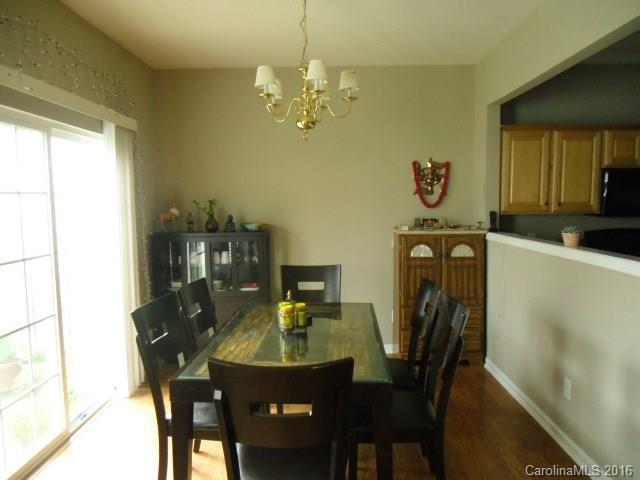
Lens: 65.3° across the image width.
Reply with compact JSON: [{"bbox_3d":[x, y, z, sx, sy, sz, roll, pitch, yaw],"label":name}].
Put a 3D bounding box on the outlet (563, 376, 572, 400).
[{"bbox_3d":[1.422,0.855,2.870,0.009,0.117,0.071,0,4,1],"label":"outlet"}]

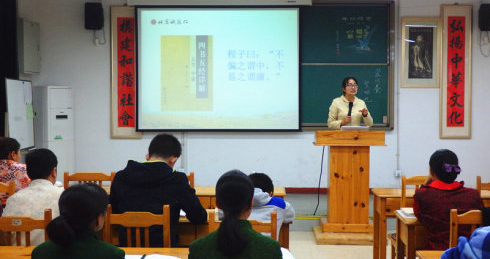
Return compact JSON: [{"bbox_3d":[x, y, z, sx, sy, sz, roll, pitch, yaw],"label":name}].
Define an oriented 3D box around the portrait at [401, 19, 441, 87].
[{"bbox_3d":[2.347,-1.023,8.480,0.520,0.950,0.035,0,4,2],"label":"portrait"}]

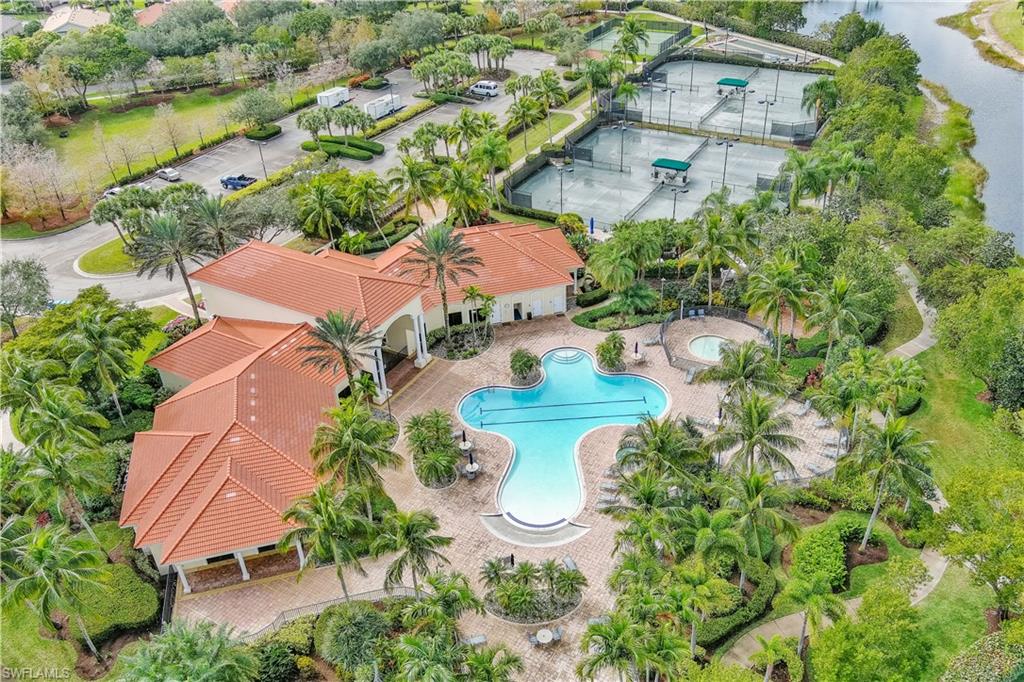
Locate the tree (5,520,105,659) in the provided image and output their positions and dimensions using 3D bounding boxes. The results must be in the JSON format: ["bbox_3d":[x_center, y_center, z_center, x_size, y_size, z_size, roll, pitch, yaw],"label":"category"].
[{"bbox_3d":[-27.223,16.133,50.981,6.600,11.700,6.600,-3,33,0],"label":"tree"}]

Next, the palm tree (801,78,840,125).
[{"bbox_3d":[46.837,-35.763,125.989,5.900,8.600,5.900,-3,33,0],"label":"palm tree"}]

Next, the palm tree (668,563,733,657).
[{"bbox_3d":[10.893,16.711,50.294,3.500,8.100,3.500,-3,33,0],"label":"palm tree"}]

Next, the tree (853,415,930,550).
[{"bbox_3d":[27.056,10.951,60.079,5.658,12.154,5.489,-3,33,0],"label":"tree"}]

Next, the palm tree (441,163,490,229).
[{"bbox_3d":[-5.742,-16.436,100.315,6.200,9.200,6.200,-3,33,0],"label":"palm tree"}]

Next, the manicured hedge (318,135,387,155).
[{"bbox_3d":[-25.679,-31.859,133.563,13.300,0.950,3.500,16,38,26],"label":"manicured hedge"}]

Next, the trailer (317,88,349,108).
[{"bbox_3d":[-35.015,-48.285,163.553,2.500,2.600,5.900,21,40,32],"label":"trailer"}]

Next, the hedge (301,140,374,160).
[{"bbox_3d":[-29.701,-32.386,140.585,15.167,0.900,2.279,16,38,26],"label":"hedge"}]

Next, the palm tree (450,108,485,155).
[{"bbox_3d":[-6.687,-31.091,124.644,5.568,7.383,5.289,-4,33,-2],"label":"palm tree"}]

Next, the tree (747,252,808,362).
[{"bbox_3d":[24.279,-2.450,75.687,6.200,11.000,6.200,-3,33,0],"label":"tree"}]

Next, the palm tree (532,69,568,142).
[{"bbox_3d":[5.770,-35.037,125.613,5.500,12.200,5.500,-3,33,0],"label":"palm tree"}]

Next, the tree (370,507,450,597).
[{"bbox_3d":[-6.437,14.819,54.446,5.377,7.998,5.108,-9,34,-9],"label":"tree"}]

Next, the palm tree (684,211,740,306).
[{"bbox_3d":[20.374,-7.755,84.330,6.049,10.528,5.746,6,34,13],"label":"palm tree"}]

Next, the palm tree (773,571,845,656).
[{"bbox_3d":[17.776,17.339,50.061,4.391,6.582,4.171,13,37,23],"label":"palm tree"}]

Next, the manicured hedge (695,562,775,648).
[{"bbox_3d":[15.007,17.574,53.967,2.950,0.950,7.900,19,39,30],"label":"manicured hedge"}]

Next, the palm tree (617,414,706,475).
[{"bbox_3d":[10.406,9.363,59.534,6.500,9.000,6.500,-3,33,0],"label":"palm tree"}]

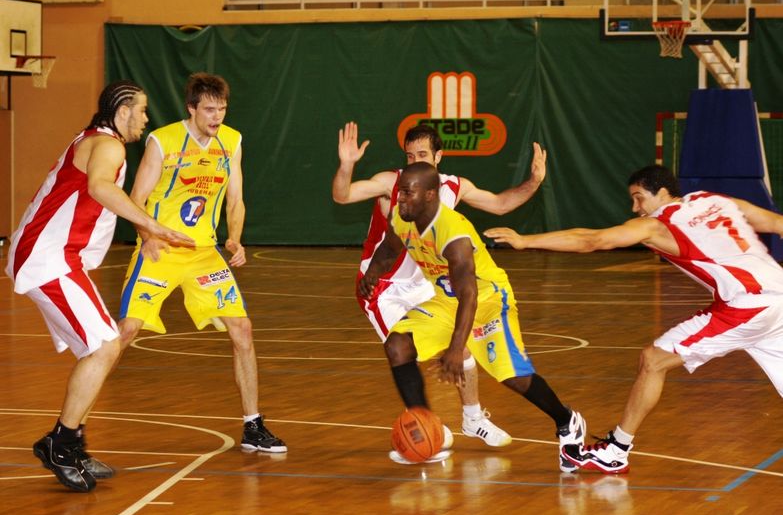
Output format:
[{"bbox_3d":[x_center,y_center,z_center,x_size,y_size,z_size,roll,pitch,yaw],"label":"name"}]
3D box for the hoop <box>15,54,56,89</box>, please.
[{"bbox_3d":[-5.928,-3.089,48.800,0.660,0.560,0.480,1,2,17],"label":"hoop"}]

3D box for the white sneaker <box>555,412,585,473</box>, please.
[{"bbox_3d":[0.852,0.871,13.870,0.110,0.295,0.135,-20,-50,35],"label":"white sneaker"}]

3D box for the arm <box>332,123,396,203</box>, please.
[{"bbox_3d":[-0.141,-0.478,14.750,0.320,0.440,0.240,0,2,-6],"label":"arm"}]

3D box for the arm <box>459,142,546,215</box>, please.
[{"bbox_3d":[0.555,-0.395,14.660,0.460,0.360,0.180,1,3,31],"label":"arm"}]

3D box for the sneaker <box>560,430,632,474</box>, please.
[{"bbox_3d":[0.960,0.915,13.720,0.320,0.170,0.120,6,2,5],"label":"sneaker"}]

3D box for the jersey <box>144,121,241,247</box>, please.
[{"bbox_3d":[-1.015,-0.376,14.870,0.450,0.620,0.250,2,13,-21],"label":"jersey"}]

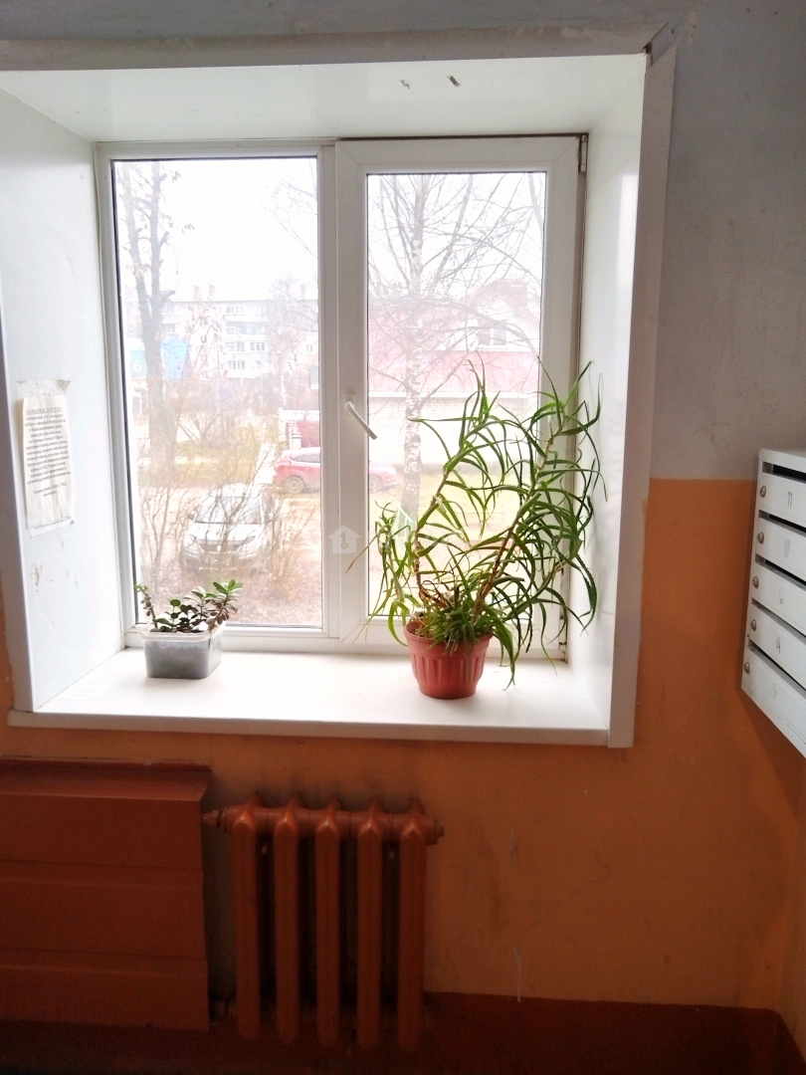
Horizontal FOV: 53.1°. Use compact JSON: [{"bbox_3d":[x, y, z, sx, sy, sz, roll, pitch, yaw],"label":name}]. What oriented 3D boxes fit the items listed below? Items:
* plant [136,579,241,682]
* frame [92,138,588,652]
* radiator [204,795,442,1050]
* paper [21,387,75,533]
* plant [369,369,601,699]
[{"bbox_3d":[-0.587,0.245,2.234,0.270,0.255,0.190,1,11,4],"label":"plant"},{"bbox_3d":[-0.174,-0.349,2.220,1.260,1.375,0.080,1,10,4],"label":"frame"},{"bbox_3d":[-0.179,0.905,1.921,0.525,0.570,0.140,1,11,4],"label":"radiator"},{"bbox_3d":[-0.876,-0.198,1.996,0.012,0.335,0.200,2,11,8],"label":"paper"},{"bbox_3d":[0.178,-0.004,1.993,0.530,0.790,0.400,1,10,4],"label":"plant"}]

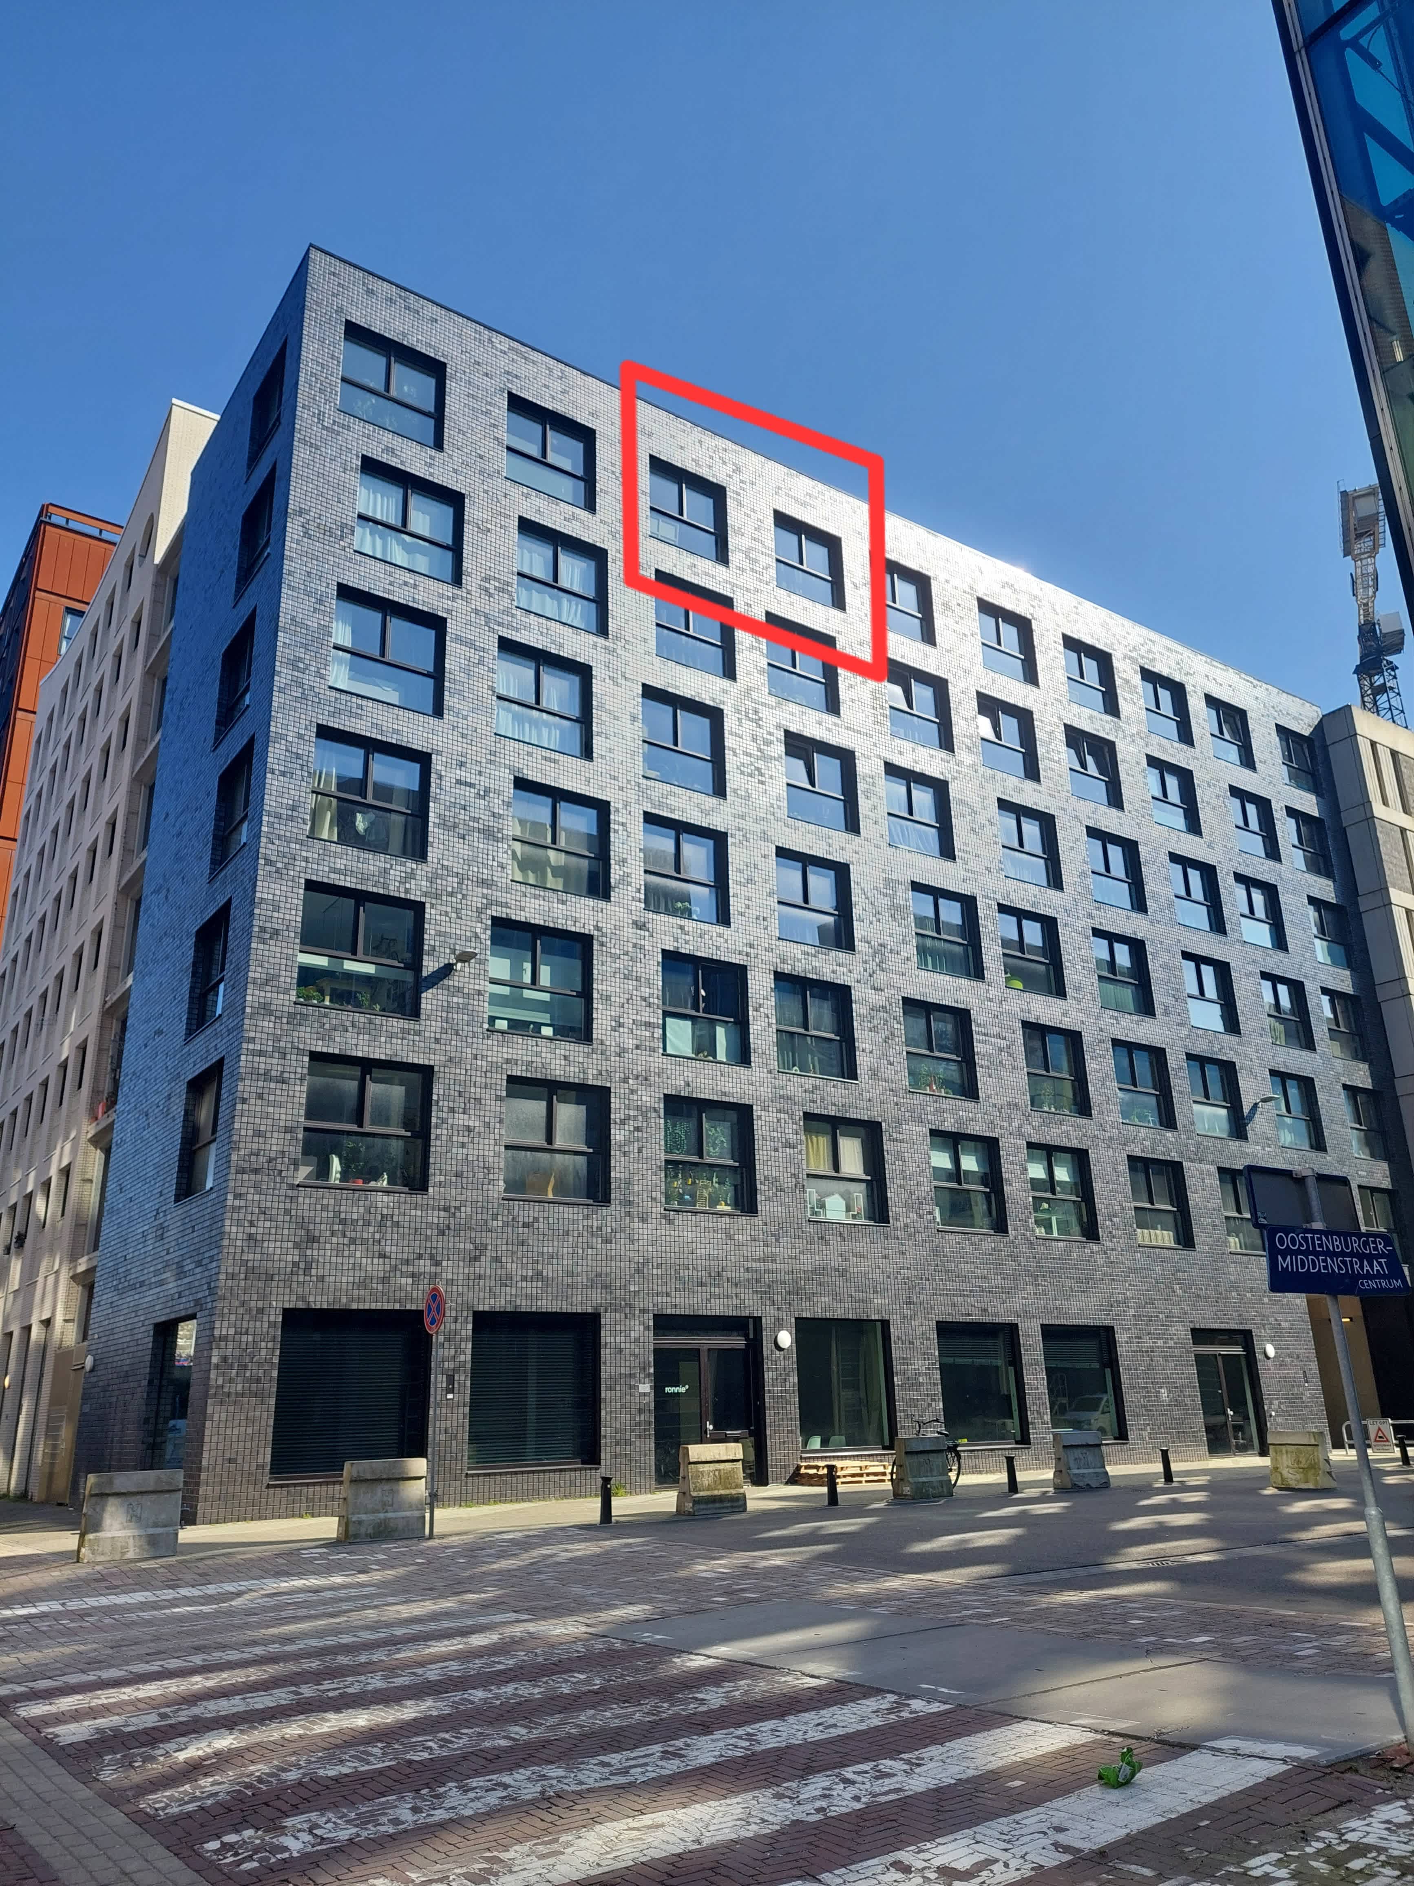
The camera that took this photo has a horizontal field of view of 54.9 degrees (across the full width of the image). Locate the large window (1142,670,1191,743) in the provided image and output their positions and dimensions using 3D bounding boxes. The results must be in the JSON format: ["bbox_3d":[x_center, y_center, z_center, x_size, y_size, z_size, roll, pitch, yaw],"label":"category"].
[{"bbox_3d":[13.744,-7.012,40.894,2.040,2.040,0.200,12,-23,-33],"label":"large window"}]

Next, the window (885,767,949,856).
[{"bbox_3d":[5.235,-3.258,34.049,2.220,2.220,0.200,12,-23,-33],"label":"window"}]

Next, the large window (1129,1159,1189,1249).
[{"bbox_3d":[11.351,6.525,34.244,2.040,2.040,0.200,12,-23,-33],"label":"large window"}]

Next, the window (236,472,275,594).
[{"bbox_3d":[-8.904,-8.124,27.408,0.250,2.212,2.202,12,-23,-33],"label":"window"}]

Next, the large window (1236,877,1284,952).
[{"bbox_3d":[16.515,-0.809,40.894,2.140,2.150,0.220,12,-22,-33],"label":"large window"}]

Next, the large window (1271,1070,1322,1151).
[{"bbox_3d":[16.916,4.898,39.297,2.202,2.212,0.250,12,-23,-33],"label":"large window"}]

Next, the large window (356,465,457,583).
[{"bbox_3d":[-5.966,-8.305,27.186,2.202,2.212,0.250,12,-23,-33],"label":"large window"}]

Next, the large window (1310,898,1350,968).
[{"bbox_3d":[20.098,-0.221,44.013,2.220,2.220,0.200,12,-23,-33],"label":"large window"}]

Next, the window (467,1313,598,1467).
[{"bbox_3d":[-2.980,7.650,23.340,2.505,2.523,0.200,11,-22,-33],"label":"window"}]

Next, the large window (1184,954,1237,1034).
[{"bbox_3d":[14.113,1.477,38.479,2.202,2.212,0.250,12,-23,-33],"label":"large window"}]

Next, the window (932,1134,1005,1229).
[{"bbox_3d":[5.821,5.465,30.852,2.202,2.212,0.250,12,-23,-33],"label":"window"}]

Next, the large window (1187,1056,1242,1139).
[{"bbox_3d":[13.725,4.199,36.851,2.040,2.040,0.200,12,-23,-33],"label":"large window"}]

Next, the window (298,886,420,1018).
[{"bbox_3d":[-6.069,0.177,23.830,2.140,2.150,0.220,12,-22,-33],"label":"window"}]

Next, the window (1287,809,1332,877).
[{"bbox_3d":[19.032,-3.051,43.200,2.148,2.137,0.250,11,-22,-33],"label":"window"}]

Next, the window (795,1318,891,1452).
[{"bbox_3d":[2.719,8.792,27.082,2.451,2.523,0.250,11,-22,-33],"label":"window"}]

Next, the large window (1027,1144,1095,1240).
[{"bbox_3d":[8.339,5.925,32.213,2.182,2.178,0.250,11,-22,-33],"label":"large window"}]

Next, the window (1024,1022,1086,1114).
[{"bbox_3d":[8.550,3.183,33.720,2.202,2.212,0.250,12,-23,-33],"label":"window"}]

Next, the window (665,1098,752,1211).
[{"bbox_3d":[0.011,4.198,26.690,2.150,2.201,0.250,11,-22,-33],"label":"window"}]

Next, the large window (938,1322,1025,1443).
[{"bbox_3d":[5.845,9.460,29.149,2.506,2.552,0.250,11,-22,-33],"label":"large window"}]

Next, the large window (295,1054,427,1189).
[{"bbox_3d":[-5.789,3.085,23.113,2.202,2.212,0.250,12,-23,-33],"label":"large window"}]

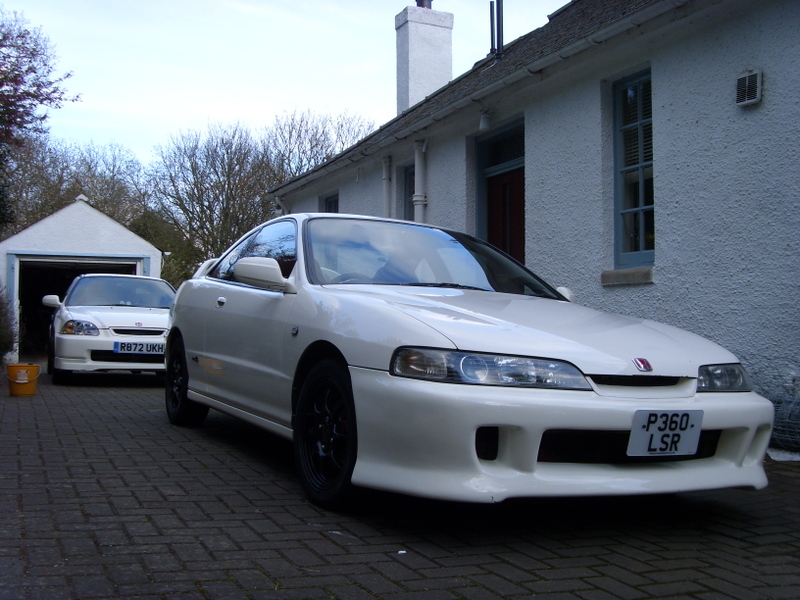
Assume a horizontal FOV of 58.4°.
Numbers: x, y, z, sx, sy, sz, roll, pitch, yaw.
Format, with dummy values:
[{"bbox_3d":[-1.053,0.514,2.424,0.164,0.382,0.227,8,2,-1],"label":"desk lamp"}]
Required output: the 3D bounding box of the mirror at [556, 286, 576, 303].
[{"bbox_3d":[0.958,-0.001,4.140,0.230,0.155,0.170,4,-4,-29],"label":"mirror"}]

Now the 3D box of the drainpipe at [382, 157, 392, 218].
[{"bbox_3d":[-0.168,-0.333,8.971,0.125,2.935,0.095,2,-3,-29],"label":"drainpipe"}]

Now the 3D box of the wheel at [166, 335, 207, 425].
[{"bbox_3d":[-1.494,0.579,5.072,0.200,0.580,0.580,4,-4,-29],"label":"wheel"}]

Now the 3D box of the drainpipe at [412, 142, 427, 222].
[{"bbox_3d":[0.224,-0.365,8.242,0.155,2.951,0.125,2,-3,-29],"label":"drainpipe"}]

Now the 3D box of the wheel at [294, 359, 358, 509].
[{"bbox_3d":[-0.218,0.503,2.784,0.200,0.580,0.580,4,-4,-29],"label":"wheel"}]

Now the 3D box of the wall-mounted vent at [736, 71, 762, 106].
[{"bbox_3d":[2.288,-1.384,4.689,0.060,0.215,0.190,2,-3,-29],"label":"wall-mounted vent"}]

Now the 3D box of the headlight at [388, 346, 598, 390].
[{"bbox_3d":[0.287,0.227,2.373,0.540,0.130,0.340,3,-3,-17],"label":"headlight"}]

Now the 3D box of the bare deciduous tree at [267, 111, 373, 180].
[{"bbox_3d":[-2.836,-2.463,25.788,4.500,8.840,4.500,0,-3,0],"label":"bare deciduous tree"}]

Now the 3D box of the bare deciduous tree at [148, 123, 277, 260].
[{"bbox_3d":[-6.039,-1.986,22.825,4.200,7.305,4.200,0,-3,0],"label":"bare deciduous tree"}]

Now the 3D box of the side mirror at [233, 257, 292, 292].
[{"bbox_3d":[-0.617,-0.112,3.265,0.230,0.155,0.170,4,-4,-29],"label":"side mirror"}]

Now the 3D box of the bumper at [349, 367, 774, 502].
[{"bbox_3d":[0.736,0.483,2.615,1.690,0.440,0.620,4,-4,-29],"label":"bumper"}]

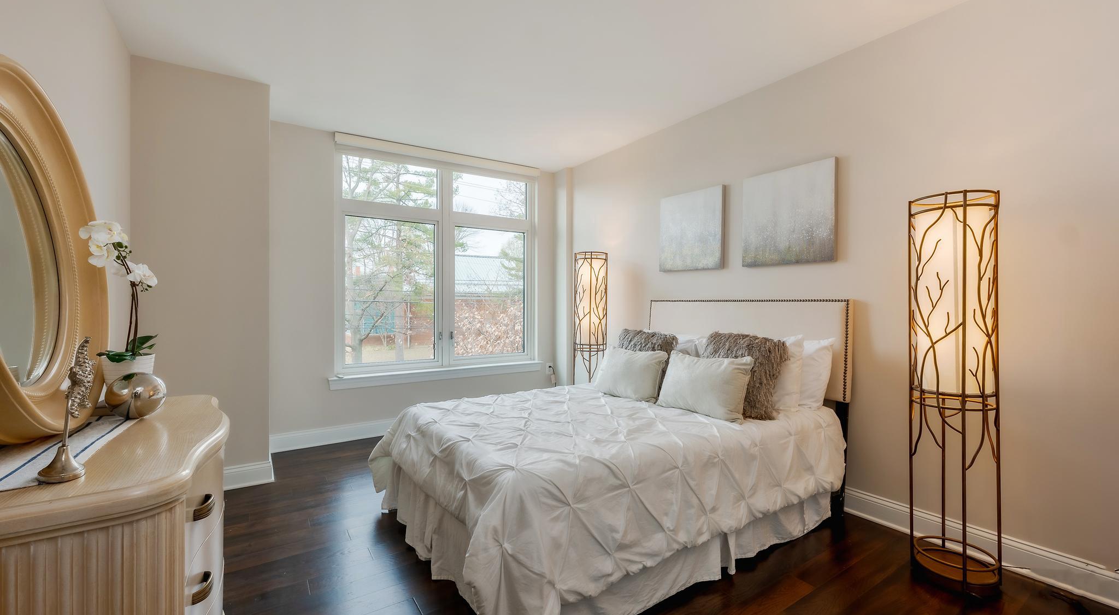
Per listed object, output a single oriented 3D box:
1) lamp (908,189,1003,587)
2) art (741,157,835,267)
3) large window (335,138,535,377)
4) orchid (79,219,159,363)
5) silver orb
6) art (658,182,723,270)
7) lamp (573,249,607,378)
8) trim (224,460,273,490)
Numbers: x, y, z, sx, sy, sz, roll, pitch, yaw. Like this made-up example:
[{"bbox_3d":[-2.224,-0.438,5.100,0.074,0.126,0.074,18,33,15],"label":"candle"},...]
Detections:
[{"bbox_3d":[1.817,0.351,1.993,0.305,1.750,0.305,0,0,-35],"label":"lamp"},{"bbox_3d":[1.490,-0.590,2.854,0.040,0.630,0.610,0,0,-35],"label":"art"},{"bbox_3d":[-1.131,-0.391,4.381,2.080,2.200,0.130,0,0,-33],"label":"large window"},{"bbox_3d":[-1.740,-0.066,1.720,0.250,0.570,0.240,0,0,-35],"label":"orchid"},{"bbox_3d":[-1.575,0.326,1.620,0.172,0.172,0.172,0,0,-35],"label":"silver orb"},{"bbox_3d":[1.048,-0.609,3.485,0.040,0.630,0.610,0,0,-35],"label":"art"},{"bbox_3d":[0.299,0.336,4.142,0.300,1.750,0.300,0,0,0],"label":"lamp"},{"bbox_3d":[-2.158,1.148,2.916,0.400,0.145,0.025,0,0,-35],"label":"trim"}]

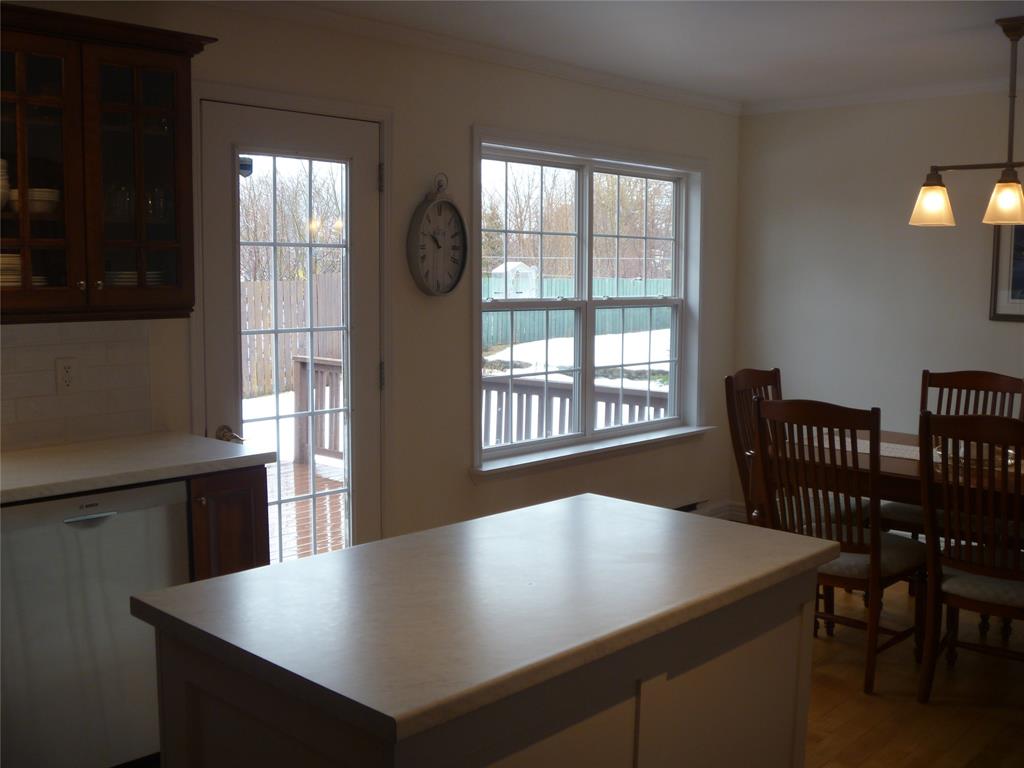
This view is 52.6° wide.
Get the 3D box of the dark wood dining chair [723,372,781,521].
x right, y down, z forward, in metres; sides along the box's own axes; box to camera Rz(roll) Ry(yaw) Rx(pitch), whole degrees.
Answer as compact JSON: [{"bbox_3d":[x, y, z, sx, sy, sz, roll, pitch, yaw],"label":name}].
[{"bbox_3d":[1.297,0.478,4.524,0.589,1.045,0.474,6,8,43],"label":"dark wood dining chair"}]

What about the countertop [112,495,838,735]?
[{"bbox_3d":[0.021,0.360,1.945,0.685,0.030,1.200,6,8,43],"label":"countertop"}]

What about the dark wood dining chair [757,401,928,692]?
[{"bbox_3d":[1.240,0.548,3.849,0.474,1.045,0.599,6,8,43],"label":"dark wood dining chair"}]

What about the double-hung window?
[{"bbox_3d":[0.417,-0.416,5.331,0.120,1.463,1.766,6,8,43],"label":"double-hung window"}]

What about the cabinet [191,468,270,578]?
[{"bbox_3d":[-1.066,0.669,3.324,0.621,0.884,0.250,6,8,43],"label":"cabinet"}]

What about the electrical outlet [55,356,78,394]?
[{"bbox_3d":[-1.425,-0.024,3.315,0.012,0.118,0.073,6,8,43],"label":"electrical outlet"}]

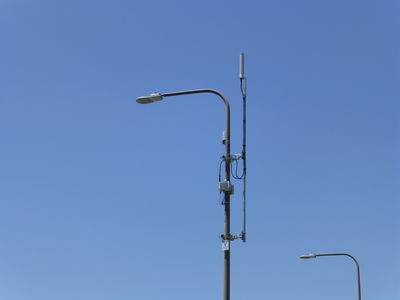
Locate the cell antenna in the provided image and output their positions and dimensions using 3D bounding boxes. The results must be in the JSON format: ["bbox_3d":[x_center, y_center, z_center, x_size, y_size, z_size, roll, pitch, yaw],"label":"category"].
[{"bbox_3d":[1.057,-0.153,19.300,0.150,4.833,0.120,-5,-22,18],"label":"cell antenna"}]

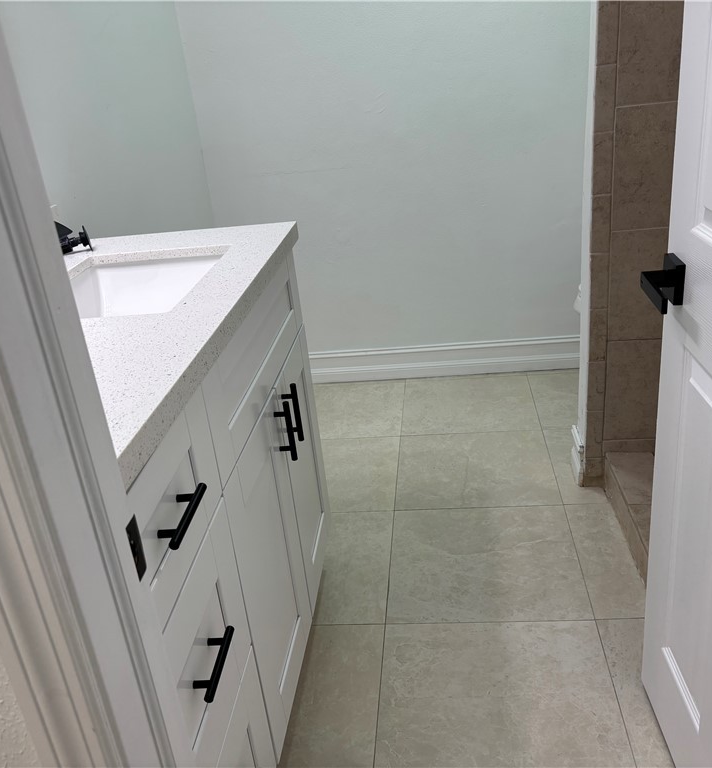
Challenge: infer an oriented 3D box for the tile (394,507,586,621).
[{"bbox_3d":[0.339,0.472,2.053,0.490,0.012,0.482,-3,23,7],"label":"tile"}]

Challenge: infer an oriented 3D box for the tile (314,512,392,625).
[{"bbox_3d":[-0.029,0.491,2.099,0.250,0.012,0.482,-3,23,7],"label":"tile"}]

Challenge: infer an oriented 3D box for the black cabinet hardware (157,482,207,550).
[{"bbox_3d":[-0.210,0.157,0.922,0.034,0.011,0.127,-3,23,7],"label":"black cabinet hardware"}]

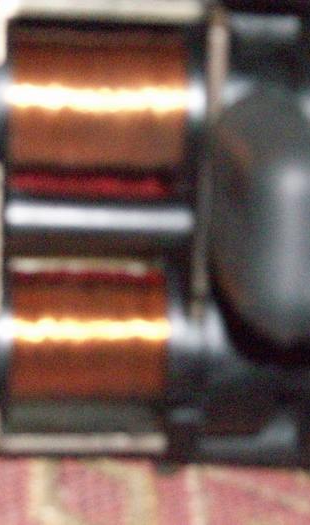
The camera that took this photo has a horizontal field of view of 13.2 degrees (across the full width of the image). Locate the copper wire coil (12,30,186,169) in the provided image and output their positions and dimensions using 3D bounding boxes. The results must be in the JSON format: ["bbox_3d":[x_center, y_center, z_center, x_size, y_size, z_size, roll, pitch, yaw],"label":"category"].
[{"bbox_3d":[-0.009,-0.026,0.213,0.028,0.024,0.024,-1,30,-8],"label":"copper wire coil"}]

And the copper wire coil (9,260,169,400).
[{"bbox_3d":[-0.011,0.012,0.236,0.028,0.024,0.024,-1,30,-8],"label":"copper wire coil"}]

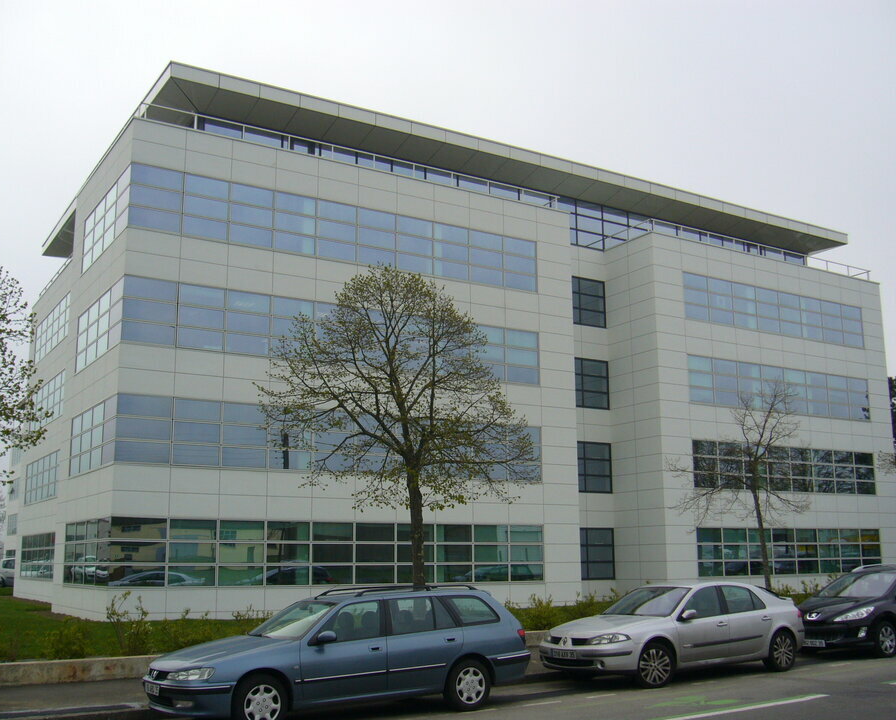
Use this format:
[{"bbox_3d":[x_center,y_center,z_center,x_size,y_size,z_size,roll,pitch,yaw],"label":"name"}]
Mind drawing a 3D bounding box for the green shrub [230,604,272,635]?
[{"bbox_3d":[-3.164,4.260,15.614,0.750,0.640,0.650,7,-13,-31],"label":"green shrub"}]

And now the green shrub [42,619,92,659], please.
[{"bbox_3d":[-5.417,3.979,13.817,0.680,0.640,0.650,0,-12,0],"label":"green shrub"}]

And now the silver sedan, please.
[{"bbox_3d":[3.559,4.186,15.162,4.580,1.430,1.780,7,-14,-34],"label":"silver sedan"}]

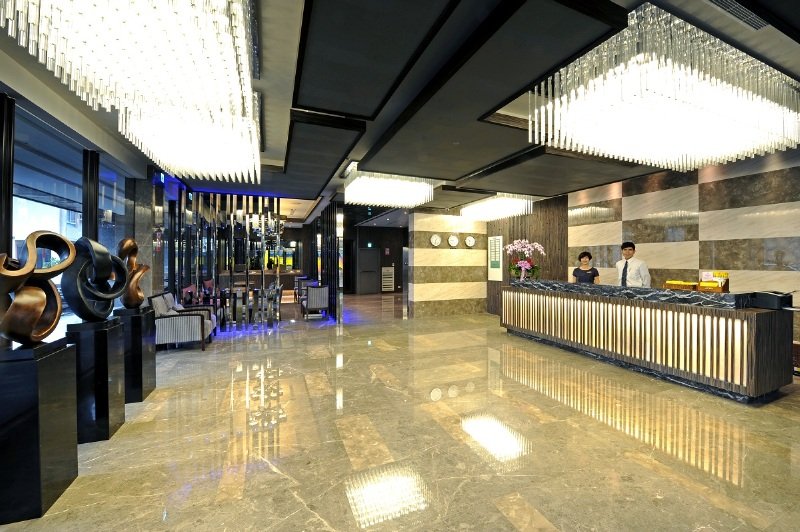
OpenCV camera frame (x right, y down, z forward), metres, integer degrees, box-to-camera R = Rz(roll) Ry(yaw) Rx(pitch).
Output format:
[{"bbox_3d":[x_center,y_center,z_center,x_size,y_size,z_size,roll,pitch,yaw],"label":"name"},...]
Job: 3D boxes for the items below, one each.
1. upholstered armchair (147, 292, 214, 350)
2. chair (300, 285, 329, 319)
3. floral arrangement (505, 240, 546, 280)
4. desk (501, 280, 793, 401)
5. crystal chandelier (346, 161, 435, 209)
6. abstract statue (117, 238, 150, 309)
[{"bbox_3d":[-3.627,0.946,5.180,0.805,0.870,0.623,0,1,-23],"label":"upholstered armchair"},{"bbox_3d":[-2.144,0.919,7.952,0.558,0.848,0.725,0,1,-23],"label":"chair"},{"bbox_3d":[2.640,-0.134,6.618,0.750,0.884,0.580,1,1,45],"label":"floral arrangement"},{"bbox_3d":[3.200,0.850,4.912,0.870,1.066,3.647,0,1,-23],"label":"desk"},{"bbox_3d":[-0.186,-1.288,5.180,1.280,0.435,0.906,0,1,-23],"label":"crystal chandelier"},{"bbox_3d":[-2.835,0.082,3.315,0.247,0.750,0.247,0,1,-23],"label":"abstract statue"}]

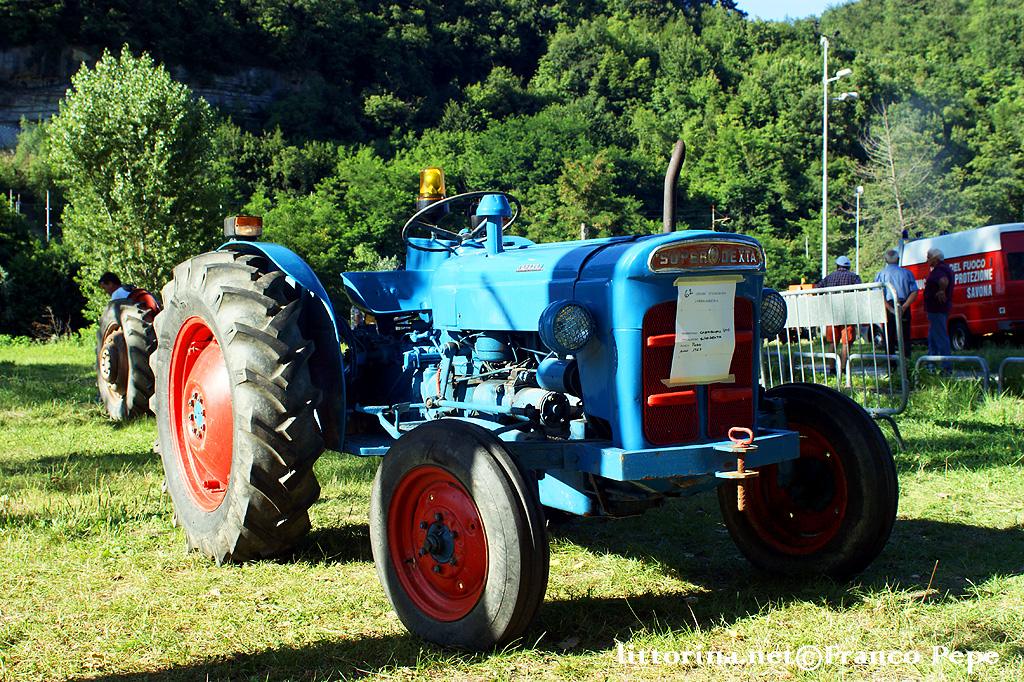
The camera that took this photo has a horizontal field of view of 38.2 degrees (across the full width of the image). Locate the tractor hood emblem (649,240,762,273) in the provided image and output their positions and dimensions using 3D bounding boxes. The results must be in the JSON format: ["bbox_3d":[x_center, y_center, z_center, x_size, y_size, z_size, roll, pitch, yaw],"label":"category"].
[{"bbox_3d":[0.574,-0.251,4.280,0.430,0.095,0.045,-4,3,-31],"label":"tractor hood emblem"}]

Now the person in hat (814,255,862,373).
[{"bbox_3d":[4.681,-0.380,21.200,0.600,1.720,0.400,-1,2,-9],"label":"person in hat"}]

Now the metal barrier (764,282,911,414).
[{"bbox_3d":[2.204,0.175,10.369,0.500,1.080,2.000,-5,1,-16],"label":"metal barrier"}]

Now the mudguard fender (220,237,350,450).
[{"bbox_3d":[-1.021,0.002,5.916,0.200,0.820,1.330,-4,3,-31],"label":"mudguard fender"}]

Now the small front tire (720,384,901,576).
[{"bbox_3d":[0.989,0.489,4.998,0.165,0.700,0.700,-4,3,-42],"label":"small front tire"}]

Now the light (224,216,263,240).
[{"bbox_3d":[-1.064,-0.452,5.881,0.120,0.090,0.100,-4,3,-31],"label":"light"}]

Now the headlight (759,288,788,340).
[{"bbox_3d":[0.783,-0.084,4.669,0.155,0.155,0.110,-4,3,-31],"label":"headlight"}]

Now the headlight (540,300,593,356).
[{"bbox_3d":[0.154,-0.035,4.291,0.155,0.155,0.110,-4,3,-31],"label":"headlight"}]

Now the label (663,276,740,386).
[{"bbox_3d":[0.563,-0.025,4.314,0.225,0.305,0.020,-4,15,-31],"label":"label"}]

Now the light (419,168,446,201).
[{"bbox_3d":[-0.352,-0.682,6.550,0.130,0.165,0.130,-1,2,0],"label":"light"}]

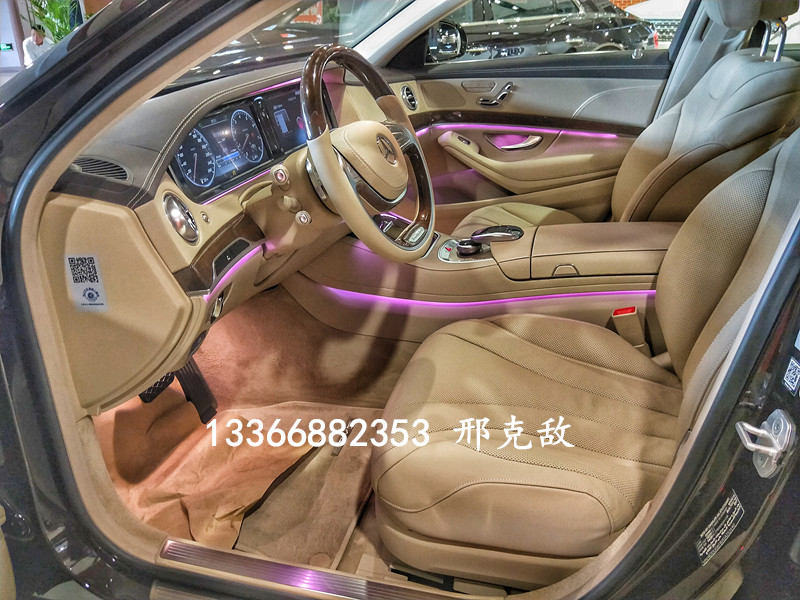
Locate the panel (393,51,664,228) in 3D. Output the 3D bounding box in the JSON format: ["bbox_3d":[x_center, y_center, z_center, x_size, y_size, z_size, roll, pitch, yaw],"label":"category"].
[{"bbox_3d":[0.435,-0.512,1.999,0.880,0.630,0.140,5,27,16],"label":"panel"}]

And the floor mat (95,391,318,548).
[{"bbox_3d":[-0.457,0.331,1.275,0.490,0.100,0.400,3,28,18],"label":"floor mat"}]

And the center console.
[{"bbox_3d":[0.226,-0.061,1.443,0.980,0.280,0.280,5,27,16],"label":"center console"}]

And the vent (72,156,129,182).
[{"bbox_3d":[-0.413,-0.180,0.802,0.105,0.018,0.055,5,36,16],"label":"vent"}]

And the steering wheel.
[{"bbox_3d":[-0.053,-0.244,1.009,0.095,0.385,0.385,-17,18,27],"label":"steering wheel"}]

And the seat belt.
[{"bbox_3d":[0.498,0.075,1.226,0.055,0.120,0.032,-20,18,25],"label":"seat belt"}]

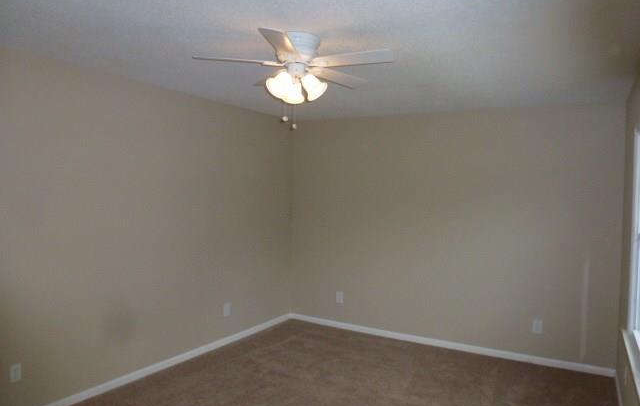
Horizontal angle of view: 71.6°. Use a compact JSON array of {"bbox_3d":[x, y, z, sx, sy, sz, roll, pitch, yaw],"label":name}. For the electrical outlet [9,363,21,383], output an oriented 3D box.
[{"bbox_3d":[-1.935,1.079,2.812,0.014,0.117,0.073,2,1,30],"label":"electrical outlet"}]

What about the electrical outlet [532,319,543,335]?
[{"bbox_3d":[2.006,1.147,4.093,0.073,0.117,0.014,2,1,30],"label":"electrical outlet"}]

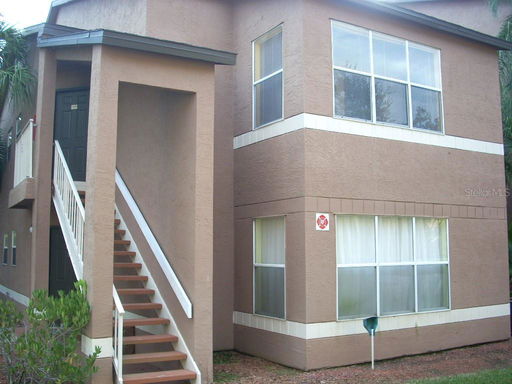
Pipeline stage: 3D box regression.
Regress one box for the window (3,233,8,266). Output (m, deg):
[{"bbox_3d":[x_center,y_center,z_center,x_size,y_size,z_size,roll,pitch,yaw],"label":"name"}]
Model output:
[{"bbox_3d":[-6.954,1.586,15.307,0.100,0.883,0.891,3,-7,-31],"label":"window"}]

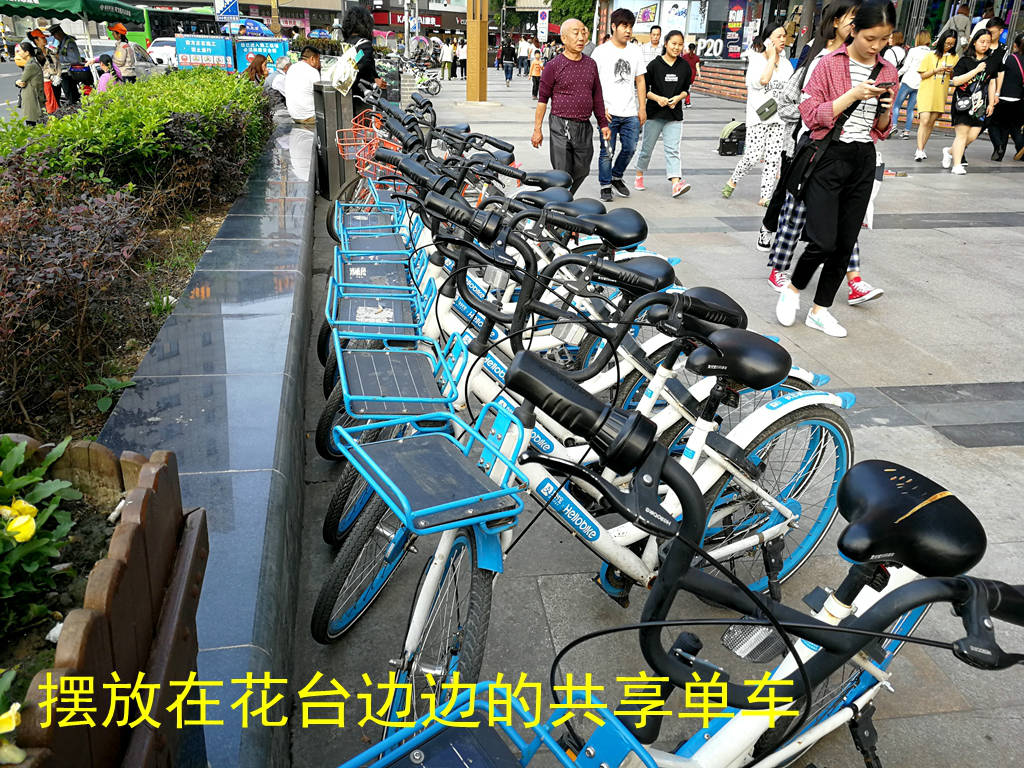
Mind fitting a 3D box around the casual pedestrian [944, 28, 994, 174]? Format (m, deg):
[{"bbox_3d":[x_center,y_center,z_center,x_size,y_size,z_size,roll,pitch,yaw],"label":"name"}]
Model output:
[{"bbox_3d":[5.711,-3.498,9.950,0.500,1.660,0.400,-3,23,-12],"label":"casual pedestrian"}]

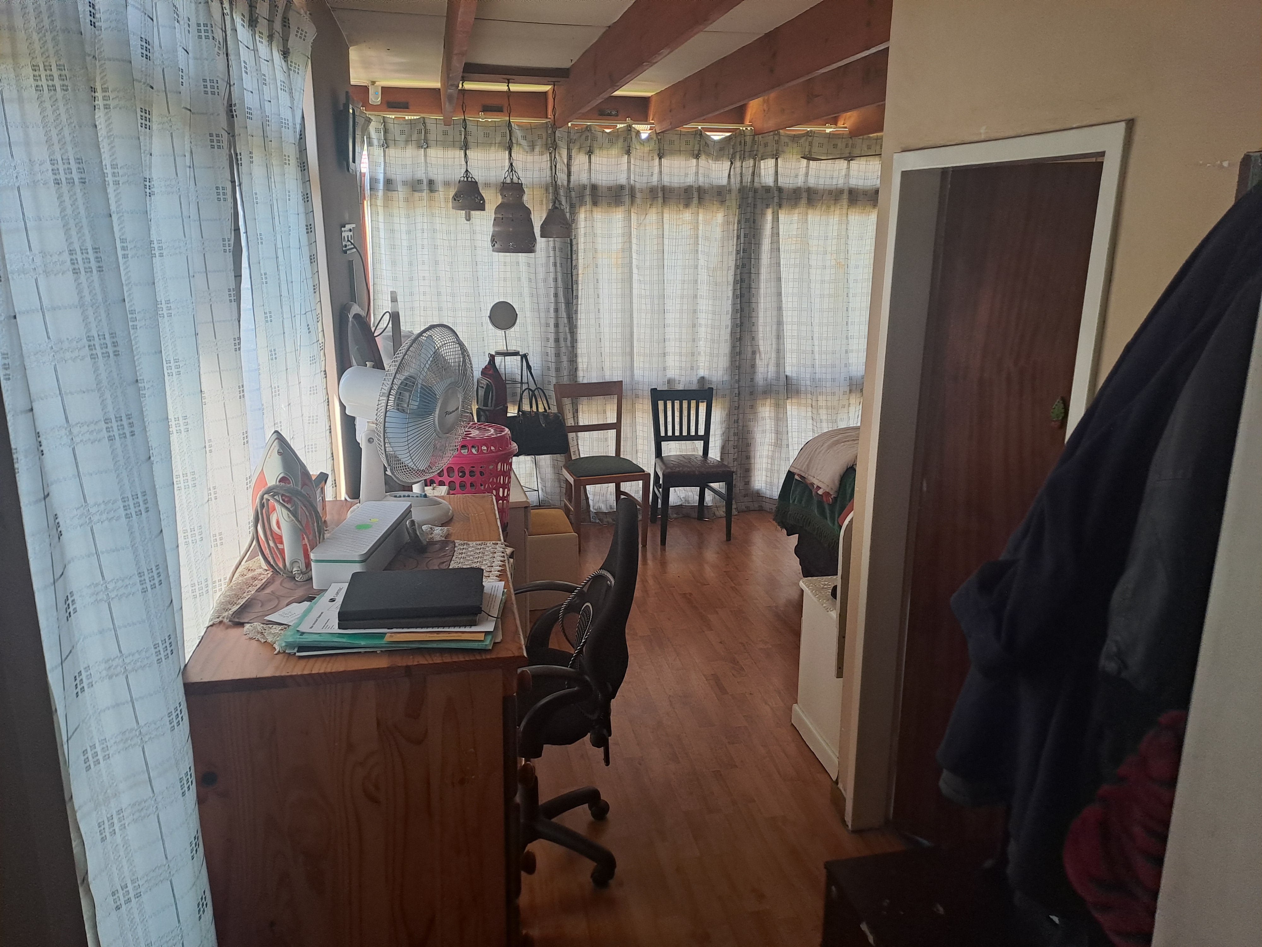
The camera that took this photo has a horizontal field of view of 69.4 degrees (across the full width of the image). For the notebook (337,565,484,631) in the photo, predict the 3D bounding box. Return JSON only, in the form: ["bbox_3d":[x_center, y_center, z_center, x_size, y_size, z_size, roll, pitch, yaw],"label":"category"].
[{"bbox_3d":[-0.349,0.203,1.486,0.215,0.029,0.165,-1,14,-7],"label":"notebook"}]

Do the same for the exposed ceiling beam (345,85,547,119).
[{"bbox_3d":[-1.068,-2.219,5.454,1.140,0.165,0.065,-3,15,-14],"label":"exposed ceiling beam"}]

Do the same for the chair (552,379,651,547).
[{"bbox_3d":[-0.190,-0.061,5.740,0.490,0.965,0.570,-4,15,-19],"label":"chair"}]

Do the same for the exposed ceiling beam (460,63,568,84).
[{"bbox_3d":[-0.612,-2.111,4.826,0.530,0.050,0.210,-3,15,-14],"label":"exposed ceiling beam"}]

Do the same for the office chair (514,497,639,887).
[{"bbox_3d":[-0.286,0.621,2.712,0.620,1.130,0.620,-1,14,-6],"label":"office chair"}]

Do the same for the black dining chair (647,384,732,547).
[{"bbox_3d":[0.365,-0.062,5.897,0.460,0.905,0.570,-3,15,-14],"label":"black dining chair"}]

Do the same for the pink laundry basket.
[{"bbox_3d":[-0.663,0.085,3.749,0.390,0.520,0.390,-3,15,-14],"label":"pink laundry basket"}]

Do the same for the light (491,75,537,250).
[{"bbox_3d":[-0.644,-1.650,4.942,0.245,0.910,0.245,-3,15,-14],"label":"light"}]

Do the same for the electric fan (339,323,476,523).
[{"bbox_3d":[-0.505,-0.115,1.990,0.300,0.425,0.352,5,15,16],"label":"electric fan"}]

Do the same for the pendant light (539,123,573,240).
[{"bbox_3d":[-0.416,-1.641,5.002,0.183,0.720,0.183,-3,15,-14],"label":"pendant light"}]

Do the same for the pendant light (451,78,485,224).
[{"bbox_3d":[-0.871,-1.722,4.866,0.183,0.740,0.183,-3,15,-14],"label":"pendant light"}]

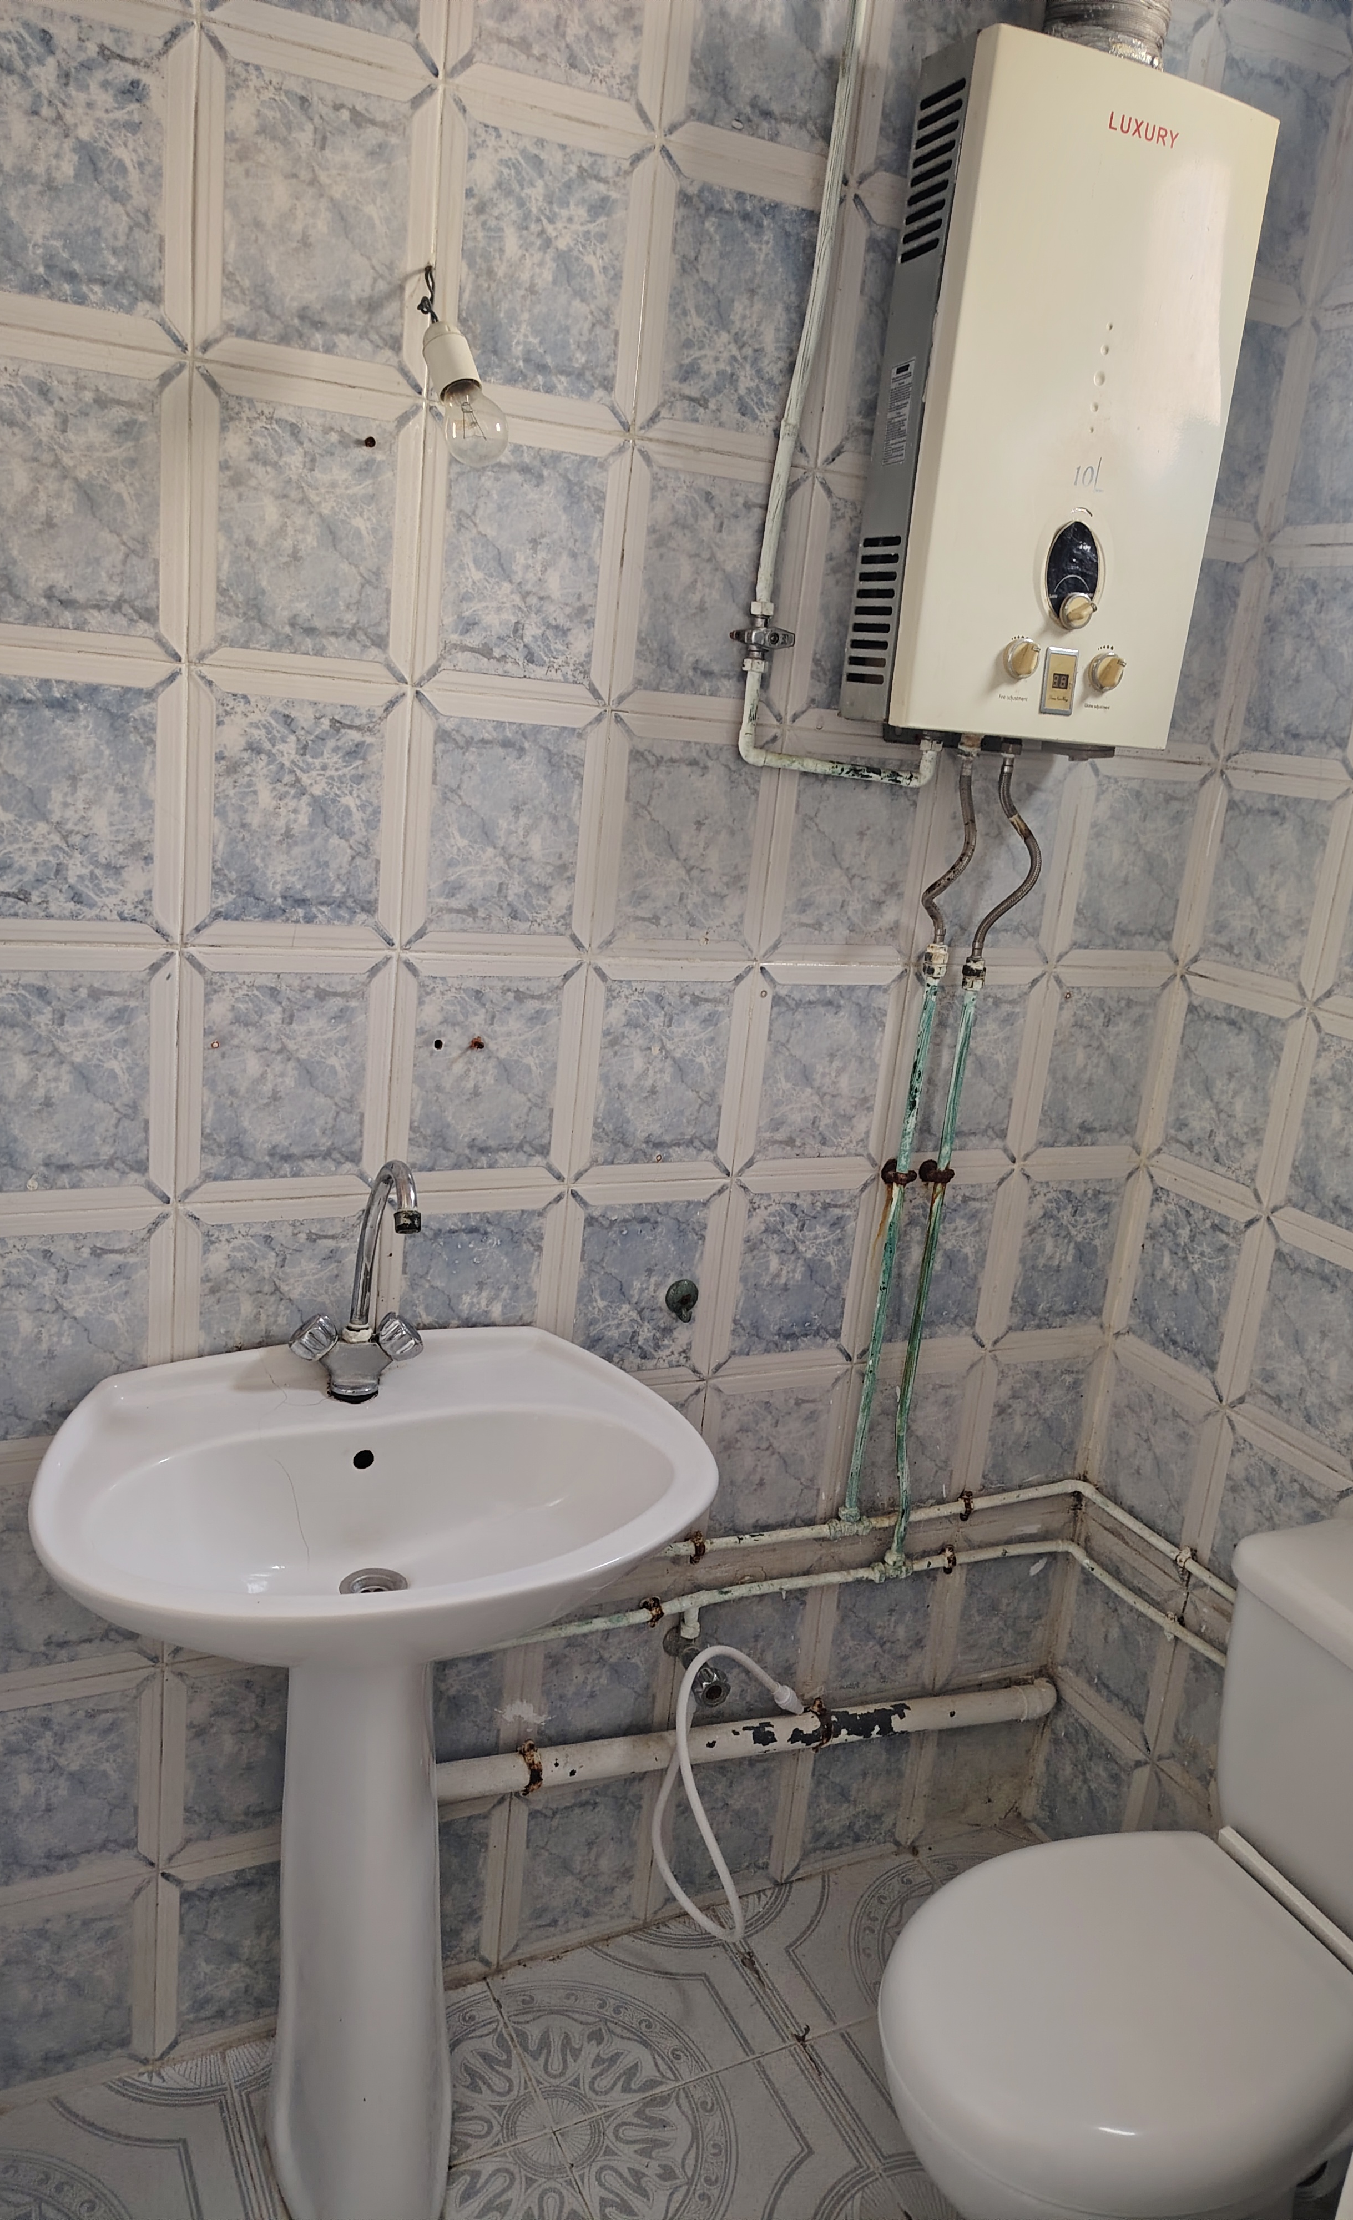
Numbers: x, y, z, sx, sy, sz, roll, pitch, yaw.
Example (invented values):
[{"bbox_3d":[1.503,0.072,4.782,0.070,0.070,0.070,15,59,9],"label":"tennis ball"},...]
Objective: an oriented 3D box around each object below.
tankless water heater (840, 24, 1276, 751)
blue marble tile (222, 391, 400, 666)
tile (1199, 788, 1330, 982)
[{"bbox_3d":[0.380,-0.683,1.550,0.333,0.602,0.138,-1,16,-26],"label":"tankless water heater"},{"bbox_3d":[-0.329,-0.513,1.365,0.158,0.207,0.012,-1,17,-26],"label":"blue marble tile"},{"bbox_3d":[0.700,-0.267,1.827,0.012,0.207,0.161,-1,17,-26],"label":"tile"}]

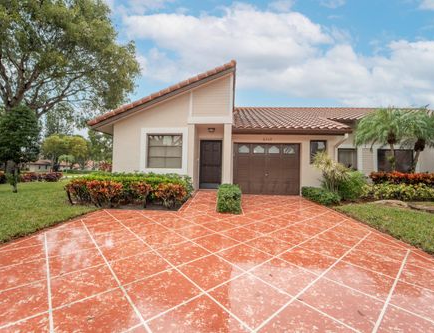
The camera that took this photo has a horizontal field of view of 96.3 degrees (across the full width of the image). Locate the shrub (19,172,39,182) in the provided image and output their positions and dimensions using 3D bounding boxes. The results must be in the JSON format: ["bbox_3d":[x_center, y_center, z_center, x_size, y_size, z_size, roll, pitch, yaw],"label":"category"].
[{"bbox_3d":[-13.000,0.770,13.500,1.150,0.720,1.050,1,-1,0],"label":"shrub"}]

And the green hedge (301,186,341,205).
[{"bbox_3d":[3.730,1.000,7.000,0.680,0.450,1.750,1,-1,0],"label":"green hedge"}]

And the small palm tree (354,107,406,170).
[{"bbox_3d":[7.800,-0.780,9.200,2.200,4.000,2.100,1,-1,0],"label":"small palm tree"}]

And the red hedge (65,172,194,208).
[{"bbox_3d":[-2.360,0.660,5.550,3.200,0.840,1.200,1,-1,0],"label":"red hedge"}]

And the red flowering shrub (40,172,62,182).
[{"bbox_3d":[-12.300,0.810,14.500,1.350,0.750,1.150,1,-1,0],"label":"red flowering shrub"}]

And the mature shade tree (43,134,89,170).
[{"bbox_3d":[-28.000,-2.600,36.000,6.800,6.600,6.500,1,-1,0],"label":"mature shade tree"}]

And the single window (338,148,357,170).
[{"bbox_3d":[7.105,-0.327,10.600,1.120,1.250,0.120,1,-1,0],"label":"single window"}]

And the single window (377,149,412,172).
[{"bbox_3d":[9.733,-0.273,10.600,2.000,1.330,0.120,1,-1,0],"label":"single window"}]

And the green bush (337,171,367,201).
[{"bbox_3d":[5.400,0.760,7.750,1.050,1.200,1.000,1,-1,0],"label":"green bush"}]

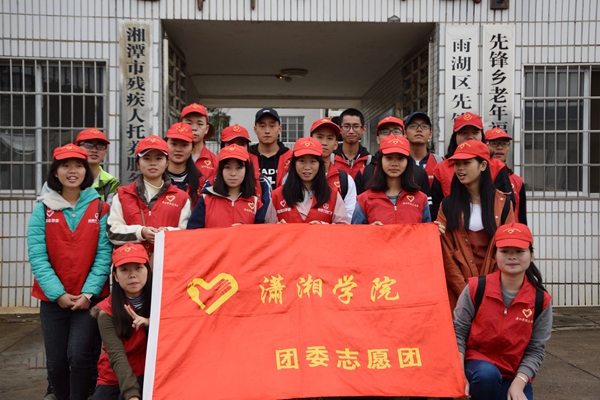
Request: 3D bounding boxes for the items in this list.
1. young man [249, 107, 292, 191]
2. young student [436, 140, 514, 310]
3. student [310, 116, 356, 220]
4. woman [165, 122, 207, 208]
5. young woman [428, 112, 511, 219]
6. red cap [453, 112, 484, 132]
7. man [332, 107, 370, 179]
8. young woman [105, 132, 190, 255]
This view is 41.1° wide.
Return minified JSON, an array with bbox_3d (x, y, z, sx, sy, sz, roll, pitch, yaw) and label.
[{"bbox_3d":[-0.206,0.261,5.400,0.500,1.770,0.330,0,0,-2],"label":"young man"},{"bbox_3d":[0.982,0.475,4.500,0.500,1.620,0.400,0,0,16],"label":"young student"},{"bbox_3d":[0.178,0.359,5.000,0.500,1.750,0.350,0,0,11],"label":"student"},{"bbox_3d":[-0.752,0.360,4.950,0.470,1.680,0.330,0,0,-6],"label":"woman"},{"bbox_3d":[1.061,0.309,4.950,0.500,1.700,0.350,0,0,9],"label":"young woman"},{"bbox_3d":[1.024,-0.471,4.860,0.180,0.125,0.250,0,0,9],"label":"red cap"},{"bbox_3d":[0.348,0.257,5.400,0.500,1.750,0.330,0,0,0],"label":"man"},{"bbox_3d":[-0.871,0.446,4.600,0.520,1.640,0.420,0,0,-3],"label":"young woman"}]

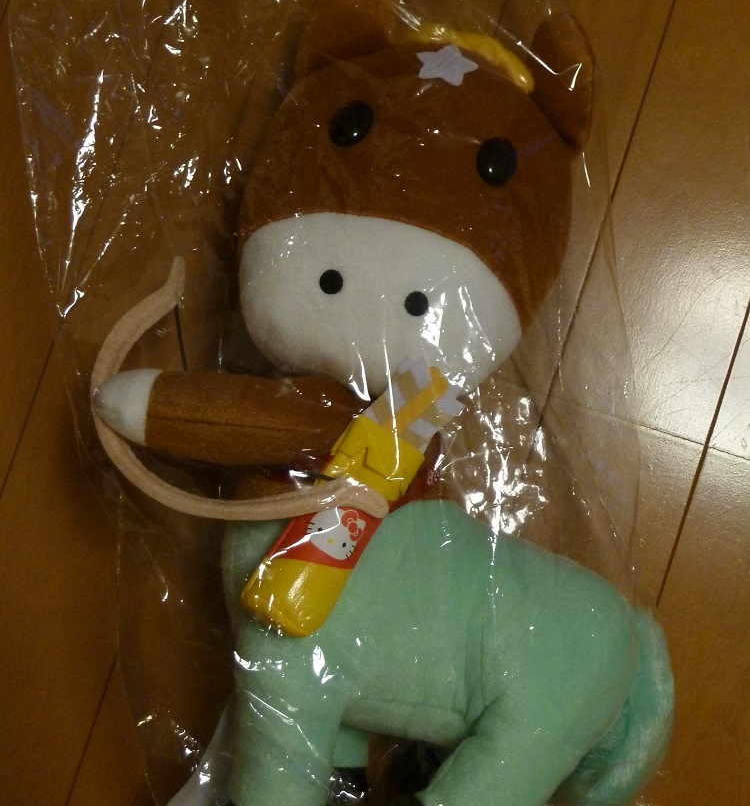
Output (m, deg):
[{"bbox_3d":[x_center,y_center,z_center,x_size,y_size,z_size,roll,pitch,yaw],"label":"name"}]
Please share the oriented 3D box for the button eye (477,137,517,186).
[{"bbox_3d":[0.049,-0.098,0.560,0.017,0.009,0.020,6,78,-13],"label":"button eye"}]

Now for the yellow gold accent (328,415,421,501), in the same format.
[{"bbox_3d":[-0.001,0.023,0.550,0.033,0.017,0.031,31,92,-4],"label":"yellow gold accent"}]

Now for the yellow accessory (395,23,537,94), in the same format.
[{"bbox_3d":[0.039,-0.149,0.597,0.060,0.017,0.020,19,96,1],"label":"yellow accessory"}]

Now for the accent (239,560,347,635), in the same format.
[{"bbox_3d":[-0.031,0.076,0.550,0.033,0.019,0.033,31,92,-4],"label":"accent"}]

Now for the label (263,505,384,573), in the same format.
[{"bbox_3d":[-0.020,0.053,0.547,0.033,0.009,0.036,31,92,-4],"label":"label"}]

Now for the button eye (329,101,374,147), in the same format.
[{"bbox_3d":[-0.009,-0.113,0.560,0.017,0.009,0.020,25,78,13],"label":"button eye"}]

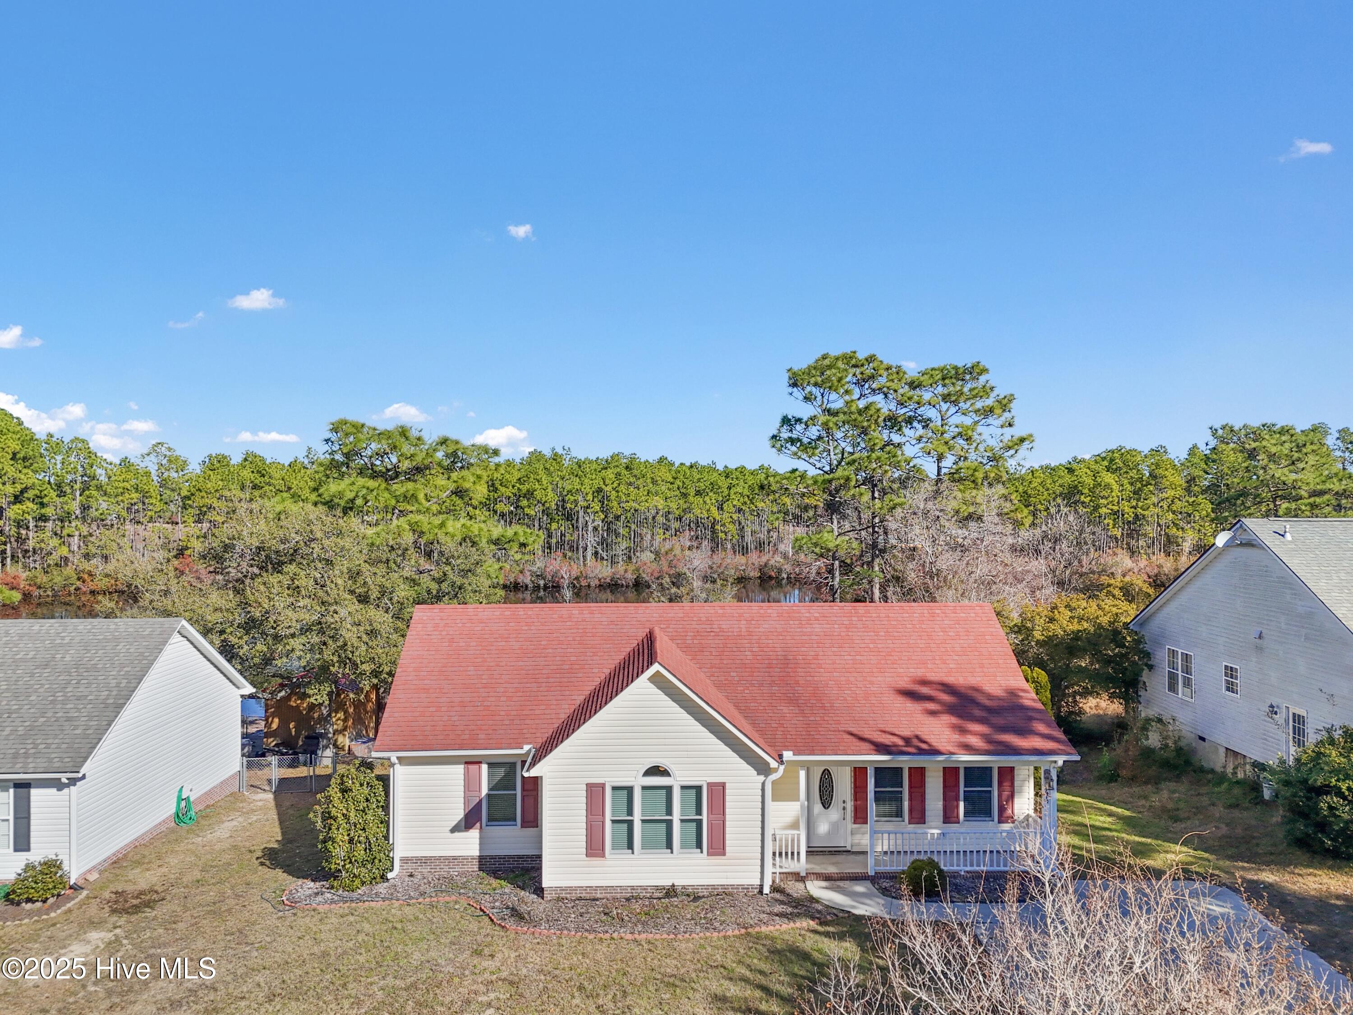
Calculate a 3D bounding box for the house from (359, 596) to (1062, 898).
[{"bbox_3d":[0.861,5.254,23.838,15.383,5.492,9.583,0,0,-2],"label":"house"}]

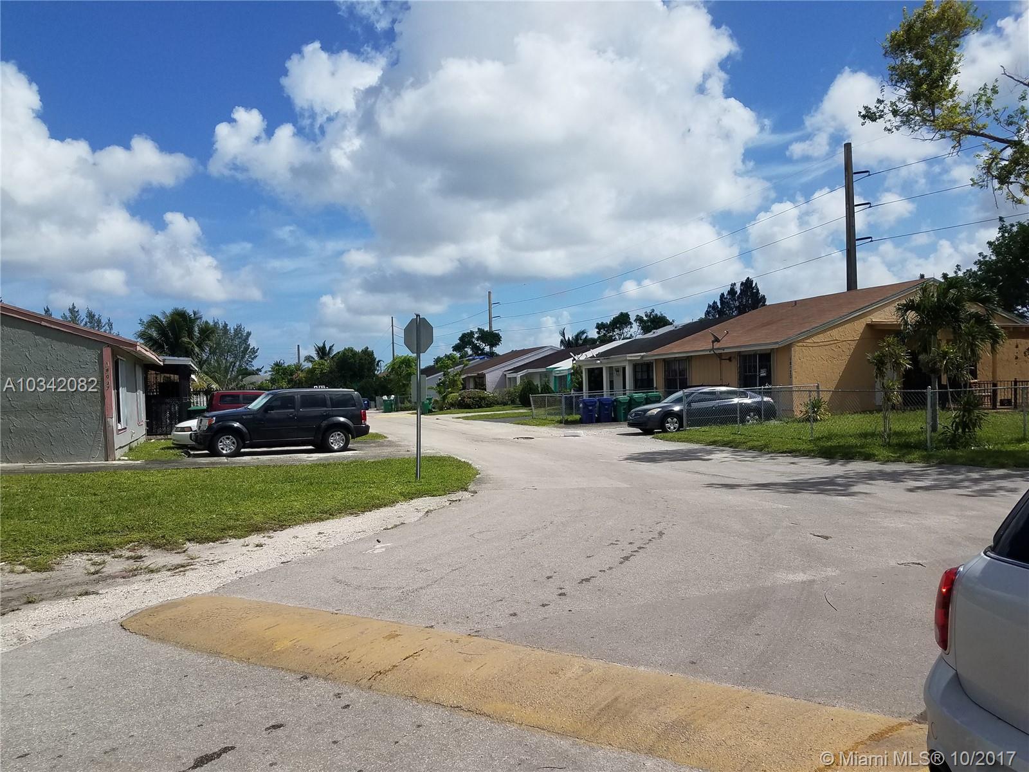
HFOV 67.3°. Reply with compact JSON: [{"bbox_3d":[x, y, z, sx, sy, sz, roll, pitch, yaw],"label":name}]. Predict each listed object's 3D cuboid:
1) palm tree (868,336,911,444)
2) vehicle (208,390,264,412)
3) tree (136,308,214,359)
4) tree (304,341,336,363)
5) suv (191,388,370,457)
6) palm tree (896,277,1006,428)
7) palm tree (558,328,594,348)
[{"bbox_3d":[8.401,0.091,17.294,0.950,2.430,0.950,-1,0,0],"label":"palm tree"},{"bbox_3d":[-7.798,0.979,26.166,4.700,1.760,1.870,-1,0,-24],"label":"vehicle"},{"bbox_3d":[-19.710,-1.225,44.985,4.800,6.580,4.800,-1,0,0],"label":"tree"},{"bbox_3d":[-20.093,-1.192,79.984,3.800,6.850,3.800,-1,0,0],"label":"tree"},{"bbox_3d":[-6.306,0.954,20.930,4.550,1.770,1.900,-1,0,-24],"label":"suv"},{"bbox_3d":[11.332,-0.836,19.991,2.800,3.970,2.800,-1,0,0],"label":"palm tree"},{"bbox_3d":[5.888,-1.835,71.983,3.800,7.190,3.800,-1,0,0],"label":"palm tree"}]

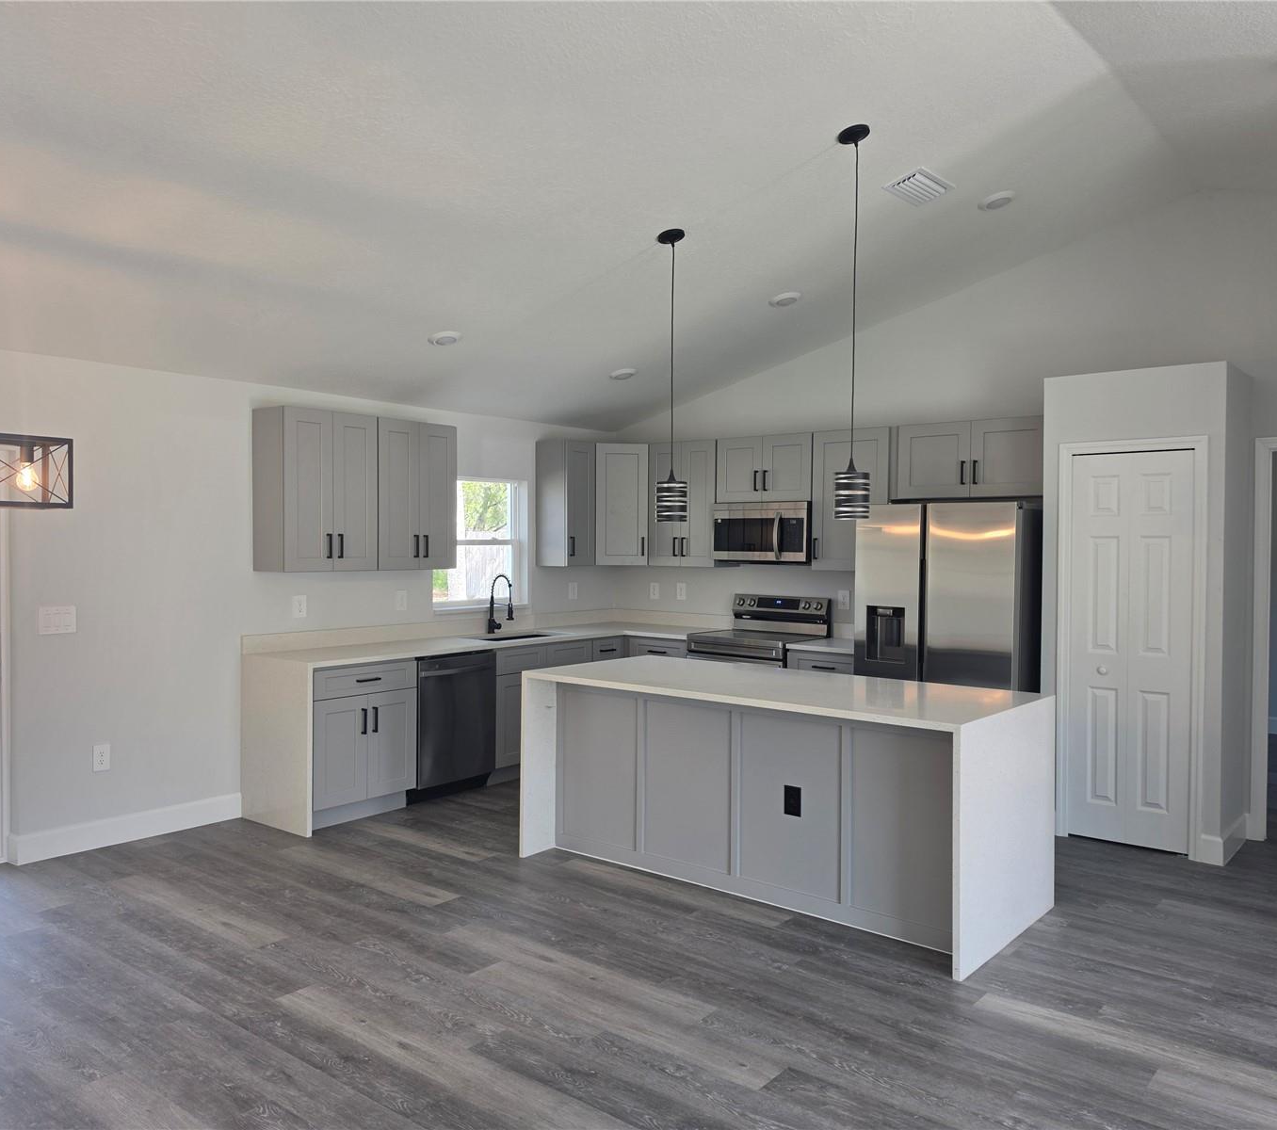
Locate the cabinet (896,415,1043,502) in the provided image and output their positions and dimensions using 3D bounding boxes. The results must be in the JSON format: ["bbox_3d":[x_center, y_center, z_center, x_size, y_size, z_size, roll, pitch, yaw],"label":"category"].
[{"bbox_3d":[2.054,-0.629,6.022,0.917,0.457,0.330,1,1,40],"label":"cabinet"}]

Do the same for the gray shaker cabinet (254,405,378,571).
[{"bbox_3d":[-1.859,-0.419,5.811,0.330,0.909,0.612,1,1,40],"label":"gray shaker cabinet"}]

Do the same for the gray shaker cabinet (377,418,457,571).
[{"bbox_3d":[-1.470,-0.425,6.279,0.330,0.909,0.607,1,1,40],"label":"gray shaker cabinet"}]

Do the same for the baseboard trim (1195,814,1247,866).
[{"bbox_3d":[2.970,1.382,5.084,0.115,0.134,0.620,1,1,40],"label":"baseboard trim"}]

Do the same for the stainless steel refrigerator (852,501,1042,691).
[{"bbox_3d":[1.882,0.544,5.891,0.915,1.785,0.790,1,2,39],"label":"stainless steel refrigerator"}]

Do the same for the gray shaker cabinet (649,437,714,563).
[{"bbox_3d":[0.414,-0.435,7.388,0.610,0.909,0.330,1,1,40],"label":"gray shaker cabinet"}]

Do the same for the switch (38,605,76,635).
[{"bbox_3d":[-2.838,0.271,4.897,0.010,0.126,0.167,1,1,40],"label":"switch"}]

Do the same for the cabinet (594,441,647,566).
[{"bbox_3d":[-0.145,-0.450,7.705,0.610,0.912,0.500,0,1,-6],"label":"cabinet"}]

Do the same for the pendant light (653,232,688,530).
[{"bbox_3d":[0.162,-0.903,4.838,0.148,1.395,0.148,0,1,0],"label":"pendant light"}]

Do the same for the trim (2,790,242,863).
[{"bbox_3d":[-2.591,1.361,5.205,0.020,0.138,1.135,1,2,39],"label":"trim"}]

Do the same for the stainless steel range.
[{"bbox_3d":[0.815,0.818,6.833,0.760,1.188,0.665,1,1,40],"label":"stainless steel range"}]

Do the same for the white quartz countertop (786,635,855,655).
[{"bbox_3d":[1.354,0.525,6.417,0.587,0.032,0.640,1,1,40],"label":"white quartz countertop"}]

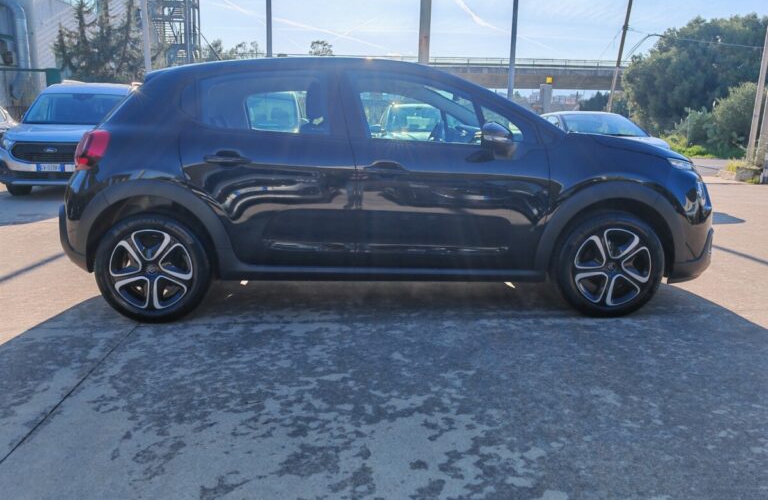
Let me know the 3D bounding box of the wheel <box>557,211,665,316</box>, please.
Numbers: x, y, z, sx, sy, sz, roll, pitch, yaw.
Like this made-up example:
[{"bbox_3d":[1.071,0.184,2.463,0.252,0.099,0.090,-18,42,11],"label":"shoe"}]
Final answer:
[{"bbox_3d":[1.282,0.074,3.495,0.630,0.630,0.205,0,11,-4],"label":"wheel"}]

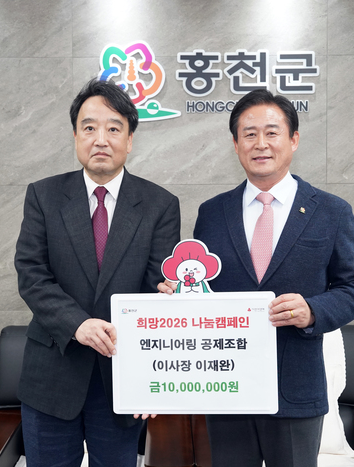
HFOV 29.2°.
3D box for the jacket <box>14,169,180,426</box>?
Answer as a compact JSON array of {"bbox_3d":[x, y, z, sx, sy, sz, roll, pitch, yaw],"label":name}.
[{"bbox_3d":[-0.229,0.172,1.930,0.470,0.715,0.340,-1,3,-9],"label":"jacket"}]

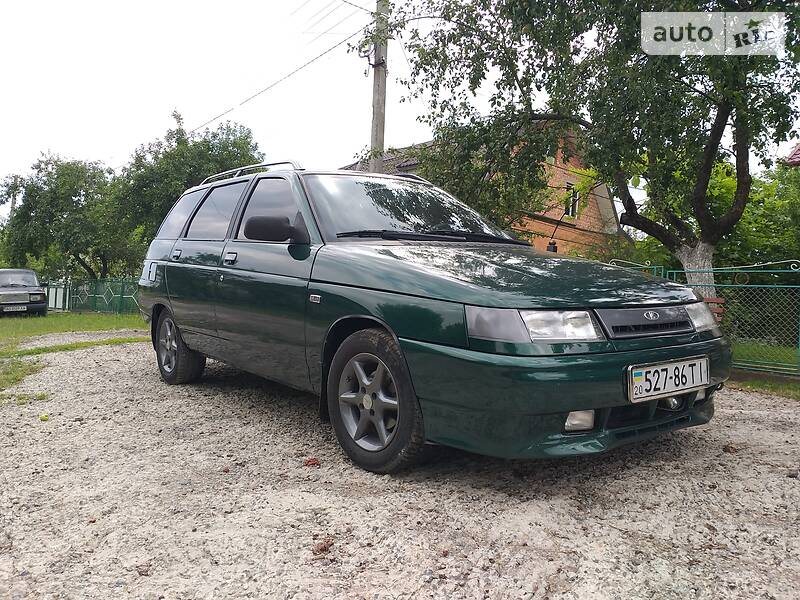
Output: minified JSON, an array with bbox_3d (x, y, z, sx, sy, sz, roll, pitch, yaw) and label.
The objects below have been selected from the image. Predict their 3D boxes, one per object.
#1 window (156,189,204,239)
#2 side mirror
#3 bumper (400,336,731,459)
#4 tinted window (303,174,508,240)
[{"bbox_3d":[-1.623,-0.604,4.383,0.070,0.340,0.880,20,-10,-36],"label":"window"},{"bbox_3d":[-0.571,-0.331,2.785,0.240,0.155,0.220,-1,2,-37],"label":"side mirror"},{"bbox_3d":[0.805,0.306,2.359,1.640,0.370,0.560,-1,2,-37],"label":"bumper"},{"bbox_3d":[0.054,-0.505,3.321,1.360,0.120,0.790,-1,36,-37],"label":"tinted window"}]

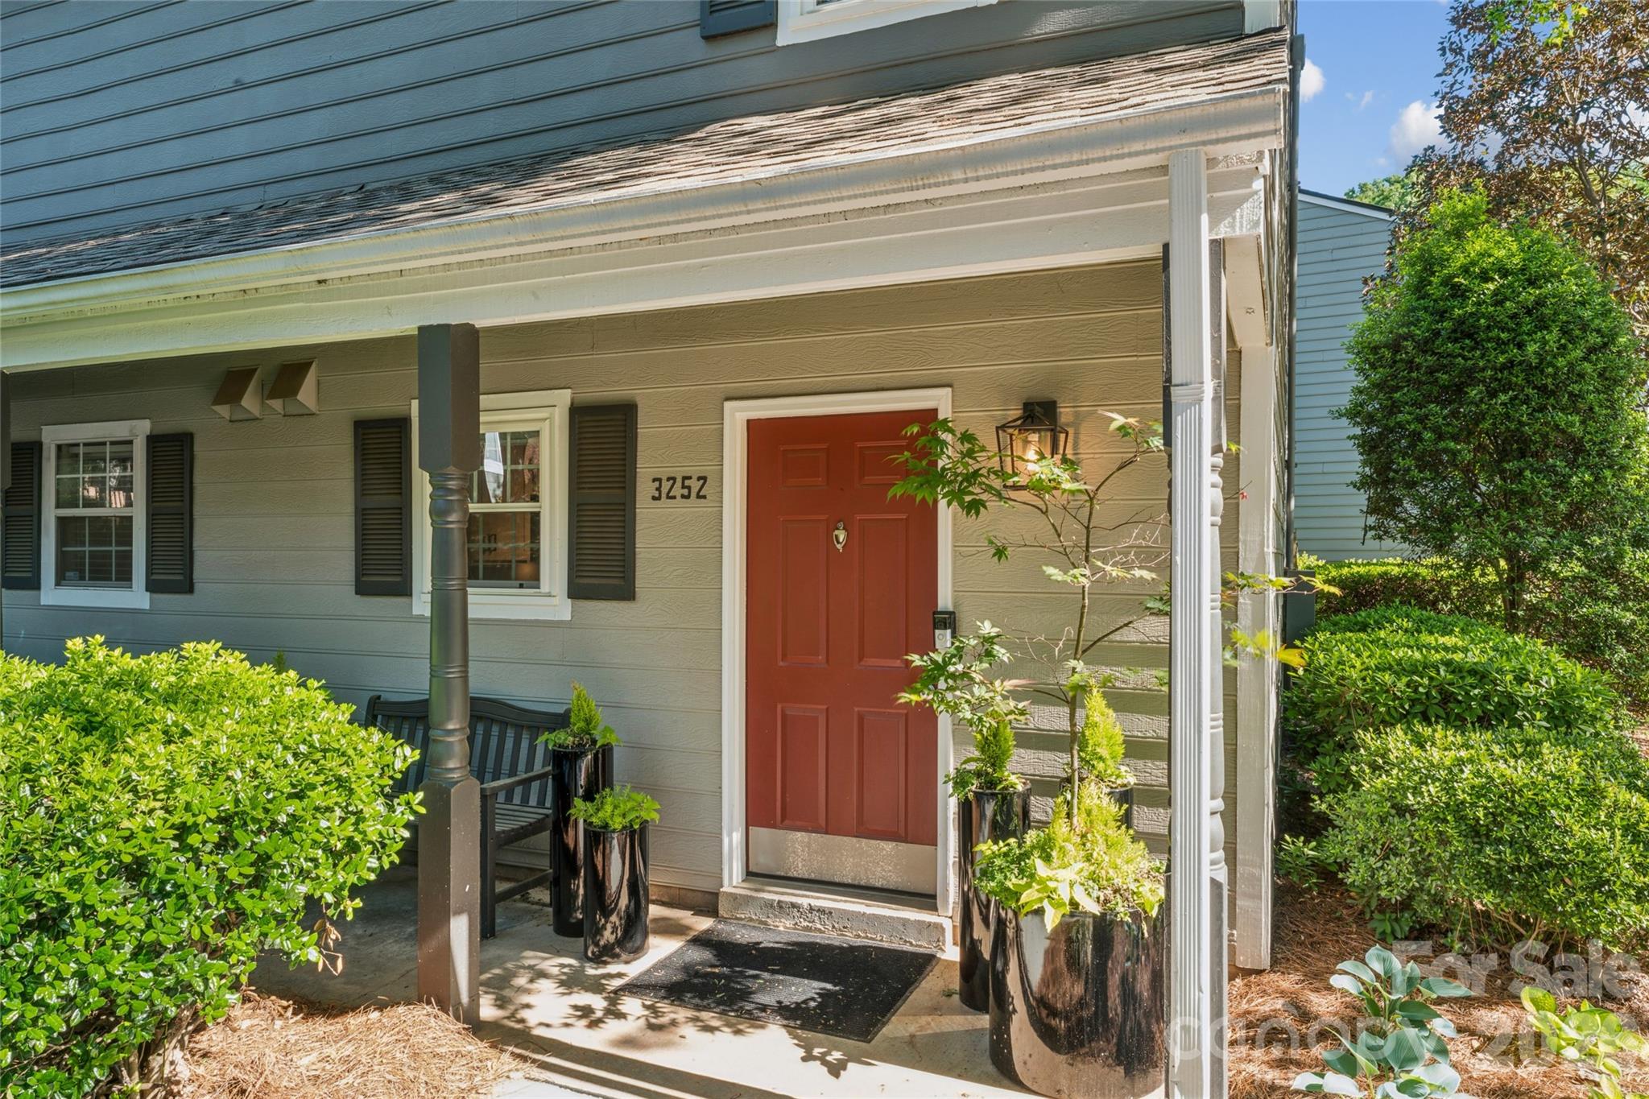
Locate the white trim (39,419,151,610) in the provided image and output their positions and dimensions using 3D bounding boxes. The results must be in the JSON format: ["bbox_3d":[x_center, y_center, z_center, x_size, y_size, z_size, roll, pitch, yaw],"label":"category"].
[{"bbox_3d":[-4.407,-0.206,6.642,0.990,1.104,0.050,0,0,24],"label":"white trim"}]

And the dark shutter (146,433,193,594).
[{"bbox_3d":[-3.781,-0.204,6.364,0.370,0.914,0.040,0,0,24],"label":"dark shutter"}]

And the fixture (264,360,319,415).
[{"bbox_3d":[-2.824,-0.860,5.816,0.238,0.285,0.126,0,0,23],"label":"fixture"}]

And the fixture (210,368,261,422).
[{"bbox_3d":[-3.264,-0.869,6.076,0.252,0.299,0.145,0,0,24],"label":"fixture"}]

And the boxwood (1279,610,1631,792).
[{"bbox_3d":[3.526,0.935,6.149,1.650,1.120,1.700,0,0,24],"label":"boxwood"}]

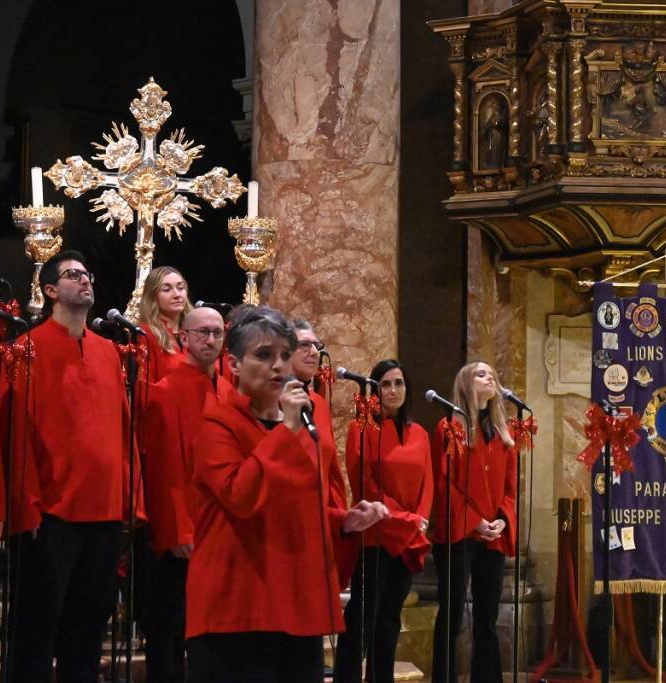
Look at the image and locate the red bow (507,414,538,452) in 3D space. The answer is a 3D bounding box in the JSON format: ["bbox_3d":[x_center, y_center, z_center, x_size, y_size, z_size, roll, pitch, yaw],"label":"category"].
[{"bbox_3d":[0.857,0.416,9.650,0.150,0.175,0.080,1,-2,-28],"label":"red bow"}]

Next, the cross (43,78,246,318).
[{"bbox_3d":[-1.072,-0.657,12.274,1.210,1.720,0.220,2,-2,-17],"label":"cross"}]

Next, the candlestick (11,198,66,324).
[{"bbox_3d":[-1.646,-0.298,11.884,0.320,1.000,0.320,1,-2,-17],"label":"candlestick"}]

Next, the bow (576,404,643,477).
[{"bbox_3d":[0.752,0.266,5.800,0.172,0.190,0.080,0,-2,-3],"label":"bow"}]

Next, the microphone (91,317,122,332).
[{"bbox_3d":[-0.958,-0.068,9.100,0.175,0.050,0.050,15,8,44],"label":"microphone"}]

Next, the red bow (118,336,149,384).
[{"bbox_3d":[-0.762,0.076,8.150,0.120,0.180,0.070,2,-3,-30],"label":"red bow"}]

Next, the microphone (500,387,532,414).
[{"bbox_3d":[0.828,0.271,9.650,0.050,0.050,0.190,2,22,-44],"label":"microphone"}]

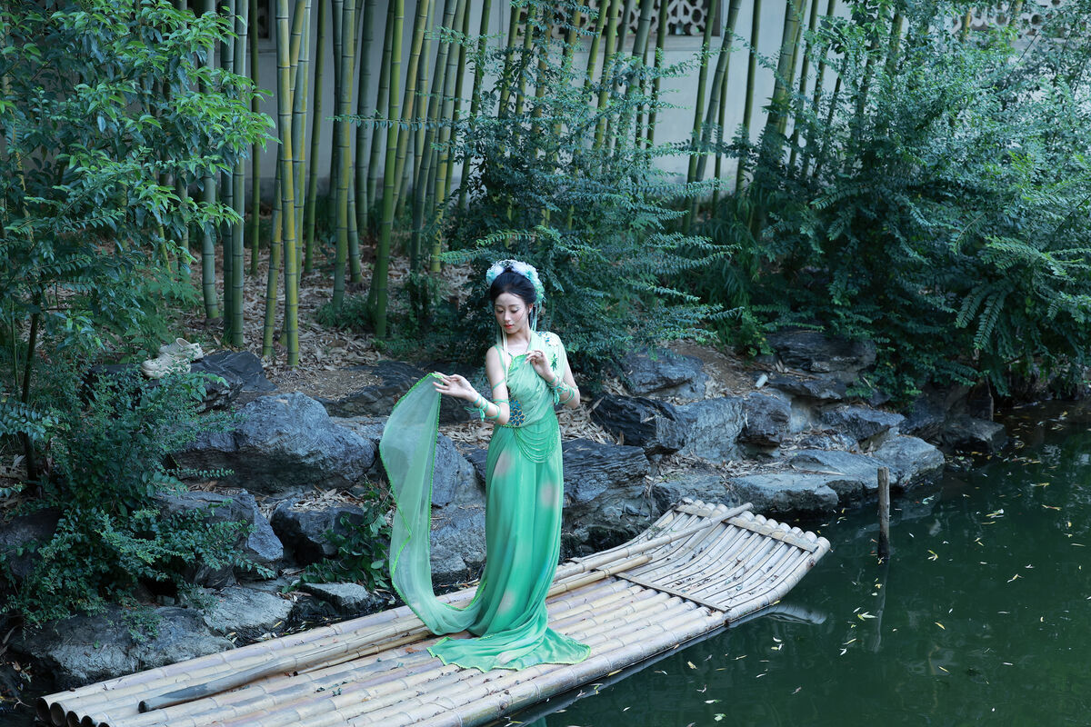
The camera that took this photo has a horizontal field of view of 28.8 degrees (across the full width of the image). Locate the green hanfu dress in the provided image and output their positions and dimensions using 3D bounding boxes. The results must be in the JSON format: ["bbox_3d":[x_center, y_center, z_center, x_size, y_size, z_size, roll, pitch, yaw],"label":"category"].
[{"bbox_3d":[-0.250,0.550,8.970,0.920,1.340,0.640,3,12,15],"label":"green hanfu dress"}]

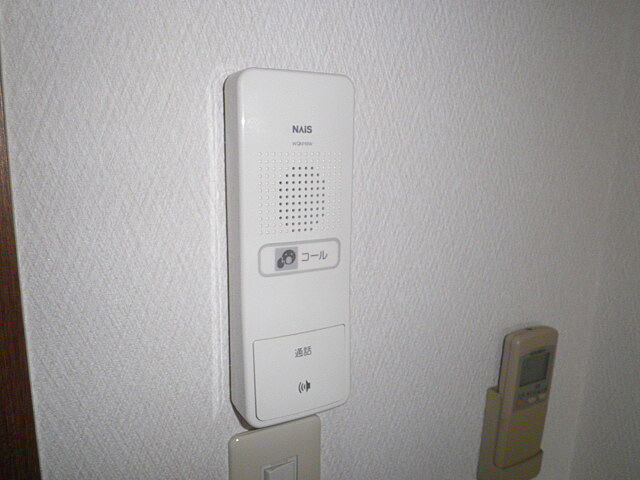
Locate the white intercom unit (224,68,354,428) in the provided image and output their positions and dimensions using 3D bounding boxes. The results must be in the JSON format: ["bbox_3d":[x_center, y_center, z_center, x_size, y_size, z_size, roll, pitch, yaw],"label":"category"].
[{"bbox_3d":[-0.018,0.008,0.300,0.075,0.213,0.025,-5,12,-28],"label":"white intercom unit"}]

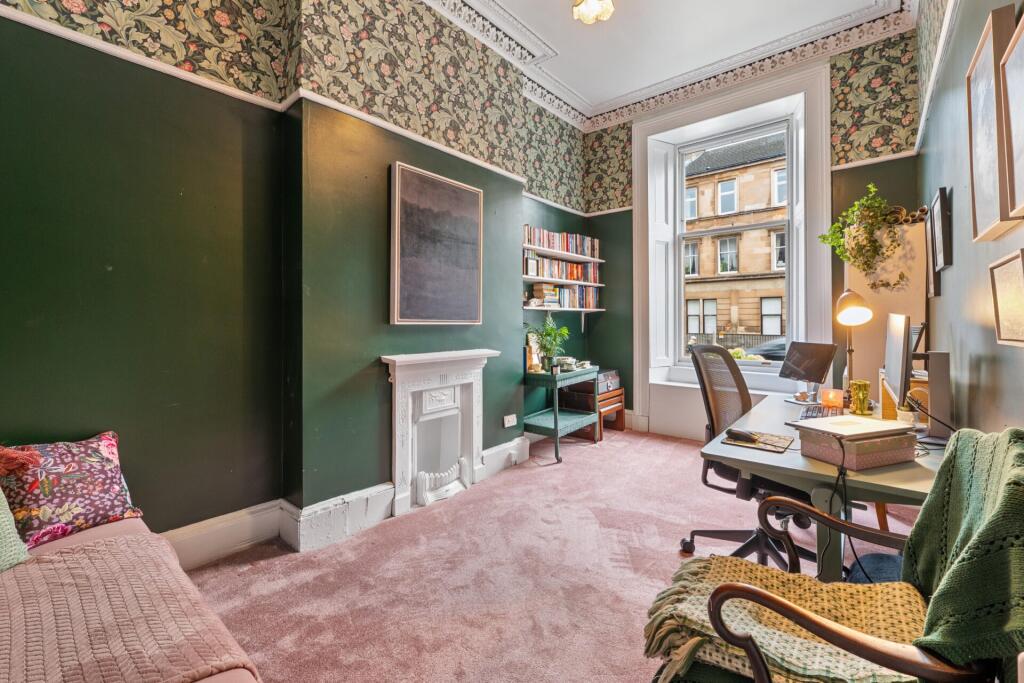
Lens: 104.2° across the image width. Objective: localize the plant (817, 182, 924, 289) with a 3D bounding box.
[{"bbox_3d":[2.015,-0.585,2.220,0.430,0.540,0.340,1,2,42],"label":"plant"}]

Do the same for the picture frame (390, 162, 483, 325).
[{"bbox_3d":[-0.473,-0.613,2.670,0.050,0.985,0.705,1,2,42],"label":"picture frame"}]

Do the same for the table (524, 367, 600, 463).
[{"bbox_3d":[0.471,0.627,3.723,0.380,0.730,0.680,1,2,42],"label":"table"}]

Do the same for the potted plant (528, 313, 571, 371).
[{"bbox_3d":[0.322,0.000,3.510,0.340,0.490,0.360,0,1,0],"label":"potted plant"}]

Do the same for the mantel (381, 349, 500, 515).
[{"bbox_3d":[-0.419,0.560,2.654,0.160,0.967,0.890,1,2,42],"label":"mantel"}]

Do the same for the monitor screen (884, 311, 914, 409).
[{"bbox_3d":[1.486,0.046,1.549,0.040,0.325,0.580,5,5,42],"label":"monitor screen"}]

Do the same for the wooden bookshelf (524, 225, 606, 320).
[{"bbox_3d":[0.483,-0.618,3.875,0.210,0.800,1.250,1,2,42],"label":"wooden bookshelf"}]

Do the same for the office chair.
[{"bbox_3d":[1.172,0.555,1.906,0.650,1.050,0.650,-1,2,-37],"label":"office chair"}]

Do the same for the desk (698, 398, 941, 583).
[{"bbox_3d":[1.327,0.725,1.634,0.660,0.735,1.400,1,2,42],"label":"desk"}]

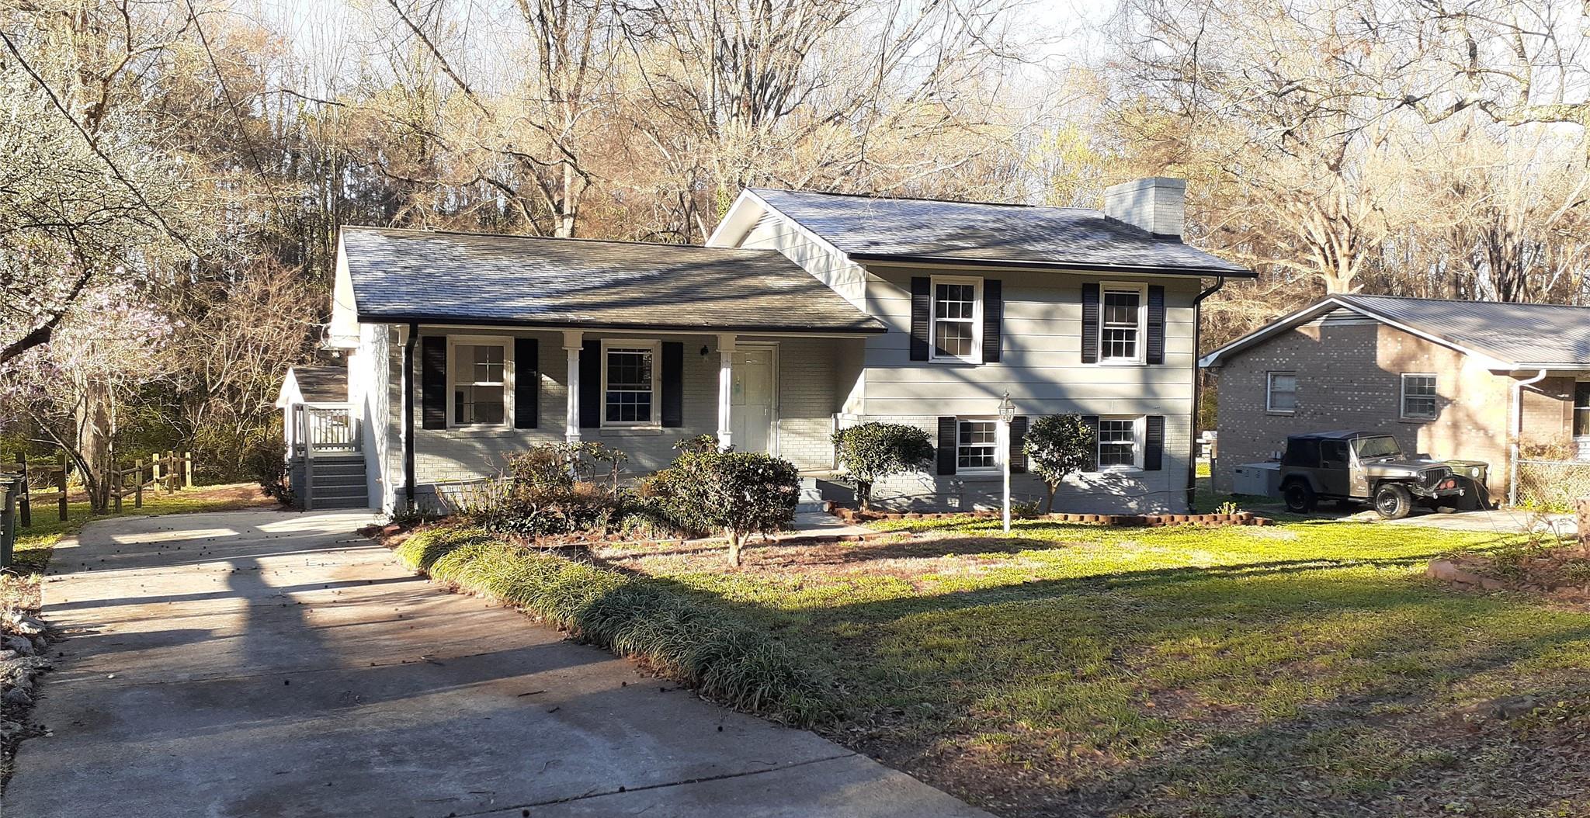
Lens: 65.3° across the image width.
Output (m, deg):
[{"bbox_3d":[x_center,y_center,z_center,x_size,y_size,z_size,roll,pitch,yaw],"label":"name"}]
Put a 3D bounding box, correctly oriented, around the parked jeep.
[{"bbox_3d":[12.450,1.441,27.113,1.760,1.800,3.950,-1,-1,-26],"label":"parked jeep"}]

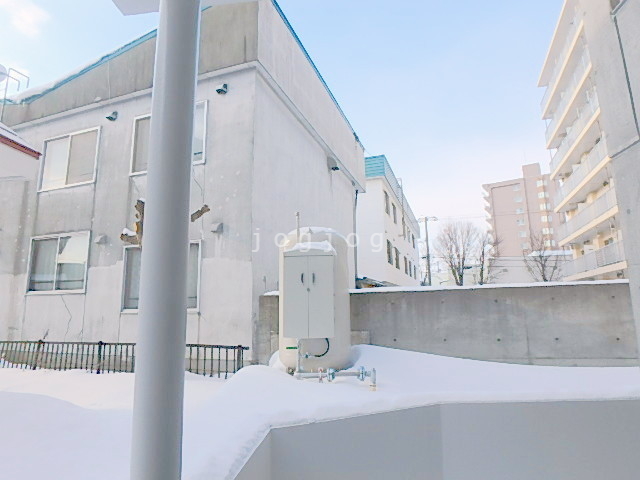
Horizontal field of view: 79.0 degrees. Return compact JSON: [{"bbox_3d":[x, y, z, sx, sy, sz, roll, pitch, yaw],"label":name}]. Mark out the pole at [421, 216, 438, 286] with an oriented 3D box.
[{"bbox_3d":[11.118,2.995,39.053,1.750,10.788,0.450,0,-10,0],"label":"pole"}]

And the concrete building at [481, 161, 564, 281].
[{"bbox_3d":[52.031,0.456,95.701,17.000,33.674,18.000,-7,-12,32],"label":"concrete building"}]

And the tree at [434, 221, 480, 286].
[{"bbox_3d":[14.300,3.227,40.023,4.636,10.616,4.636,0,-10,0],"label":"tree"}]

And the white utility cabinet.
[{"bbox_3d":[-0.111,0.551,4.000,0.505,0.910,0.270,-3,-10,10],"label":"white utility cabinet"}]

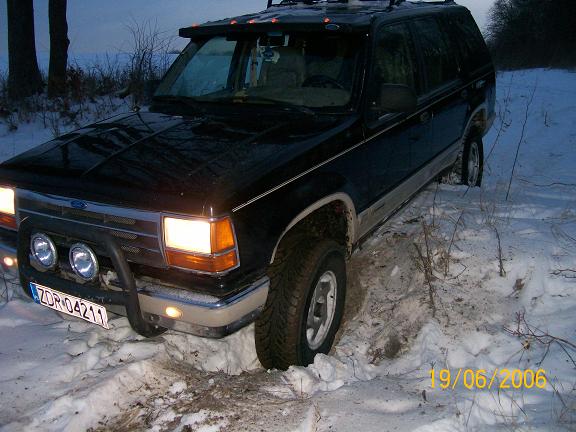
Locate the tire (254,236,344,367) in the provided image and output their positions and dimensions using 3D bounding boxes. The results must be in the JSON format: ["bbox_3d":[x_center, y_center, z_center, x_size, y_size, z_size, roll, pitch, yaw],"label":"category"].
[{"bbox_3d":[0.093,0.495,3.261,0.245,0.745,0.745,8,24,25],"label":"tire"}]

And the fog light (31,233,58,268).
[{"bbox_3d":[-1.120,0.147,2.837,0.175,0.175,0.090,10,24,31],"label":"fog light"}]

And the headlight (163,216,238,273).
[{"bbox_3d":[-0.367,0.111,2.519,0.290,0.225,0.150,10,24,31],"label":"headlight"}]

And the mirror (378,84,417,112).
[{"bbox_3d":[0.610,-0.653,3.329,0.220,0.150,0.130,10,24,31],"label":"mirror"}]

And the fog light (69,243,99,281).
[{"bbox_3d":[-0.881,0.187,2.693,0.175,0.175,0.090,10,24,31],"label":"fog light"}]

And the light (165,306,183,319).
[{"bbox_3d":[-0.484,0.408,2.570,0.080,0.052,0.045,10,24,31],"label":"light"}]

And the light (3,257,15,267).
[{"bbox_3d":[-1.453,0.241,3.155,0.080,0.052,0.045,10,24,31],"label":"light"}]

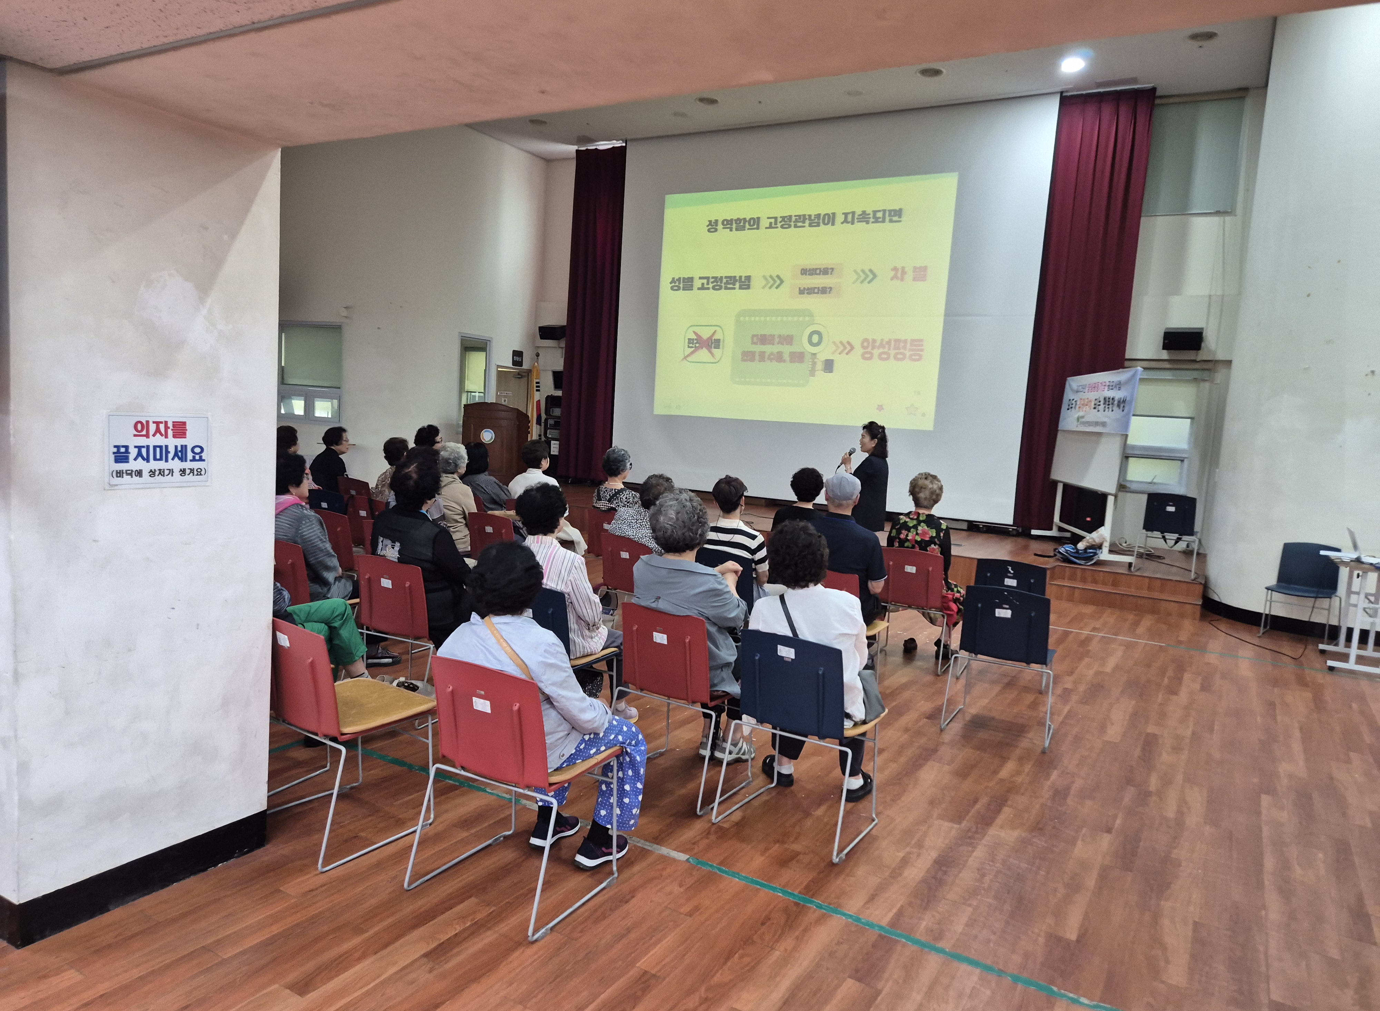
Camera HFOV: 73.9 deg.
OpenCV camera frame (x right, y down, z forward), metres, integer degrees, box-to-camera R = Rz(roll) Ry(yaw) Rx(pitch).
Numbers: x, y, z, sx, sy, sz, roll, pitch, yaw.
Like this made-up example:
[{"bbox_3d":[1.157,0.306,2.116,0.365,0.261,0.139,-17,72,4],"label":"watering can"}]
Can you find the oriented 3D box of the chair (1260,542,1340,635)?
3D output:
[{"bbox_3d":[5.143,0.743,7.690,0.497,0.784,0.490,9,8,40],"label":"chair"}]

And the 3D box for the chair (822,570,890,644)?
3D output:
[{"bbox_3d":[0.837,0.739,5.328,0.515,0.800,0.510,7,7,32],"label":"chair"}]

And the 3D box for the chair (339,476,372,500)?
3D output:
[{"bbox_3d":[-2.998,0.131,8.655,0.518,0.781,0.528,7,7,29],"label":"chair"}]

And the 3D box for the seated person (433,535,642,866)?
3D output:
[{"bbox_3d":[-0.485,0.693,3.169,0.530,1.165,0.660,7,7,33],"label":"seated person"}]

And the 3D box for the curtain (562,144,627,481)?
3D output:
[{"bbox_3d":[-1.566,-2.978,14.537,0.998,5.184,0.192,7,7,29],"label":"curtain"}]

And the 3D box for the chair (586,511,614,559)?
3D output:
[{"bbox_3d":[-0.559,0.428,7.507,0.515,0.800,0.510,7,7,29],"label":"chair"}]

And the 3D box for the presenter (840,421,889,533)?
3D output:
[{"bbox_3d":[1.378,0.146,7.341,0.400,1.645,0.460,4,6,6],"label":"presenter"}]

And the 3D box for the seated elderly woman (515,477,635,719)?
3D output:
[{"bbox_3d":[-0.596,0.492,4.440,0.470,1.210,0.672,7,6,27],"label":"seated elderly woman"}]

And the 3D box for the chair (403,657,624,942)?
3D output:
[{"bbox_3d":[-0.538,0.850,2.961,0.497,0.784,0.490,7,7,28],"label":"chair"}]

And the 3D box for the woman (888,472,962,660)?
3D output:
[{"bbox_3d":[1.628,0.415,6.206,0.510,1.279,0.666,6,6,25],"label":"woman"}]

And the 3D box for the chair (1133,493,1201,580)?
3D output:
[{"bbox_3d":[4.699,0.275,8.959,0.518,0.781,0.528,7,7,33],"label":"chair"}]

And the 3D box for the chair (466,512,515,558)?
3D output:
[{"bbox_3d":[-1.320,0.429,6.626,0.497,0.784,0.490,7,6,27],"label":"chair"}]

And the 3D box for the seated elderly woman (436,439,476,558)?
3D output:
[{"bbox_3d":[-1.744,0.147,7.104,0.500,1.290,0.720,8,7,34],"label":"seated elderly woman"}]

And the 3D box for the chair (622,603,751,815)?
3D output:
[{"bbox_3d":[-0.019,0.817,4.022,0.515,0.800,0.510,7,7,33],"label":"chair"}]

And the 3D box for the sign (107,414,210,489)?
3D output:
[{"bbox_3d":[-1.548,-0.161,2.682,0.008,0.216,0.306,7,7,30],"label":"sign"}]

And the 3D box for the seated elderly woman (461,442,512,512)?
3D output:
[{"bbox_3d":[-1.705,0.062,7.966,0.480,1.219,0.672,7,7,29],"label":"seated elderly woman"}]

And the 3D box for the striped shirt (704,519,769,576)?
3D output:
[{"bbox_3d":[0.272,0.345,5.678,0.480,0.540,0.300,7,7,30],"label":"striped shirt"}]

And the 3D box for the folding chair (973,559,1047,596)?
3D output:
[{"bbox_3d":[2.087,0.726,5.958,0.518,0.781,0.528,6,6,26],"label":"folding chair"}]

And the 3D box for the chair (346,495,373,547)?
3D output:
[{"bbox_3d":[-2.354,0.320,7.046,0.497,0.784,0.490,6,6,25],"label":"chair"}]

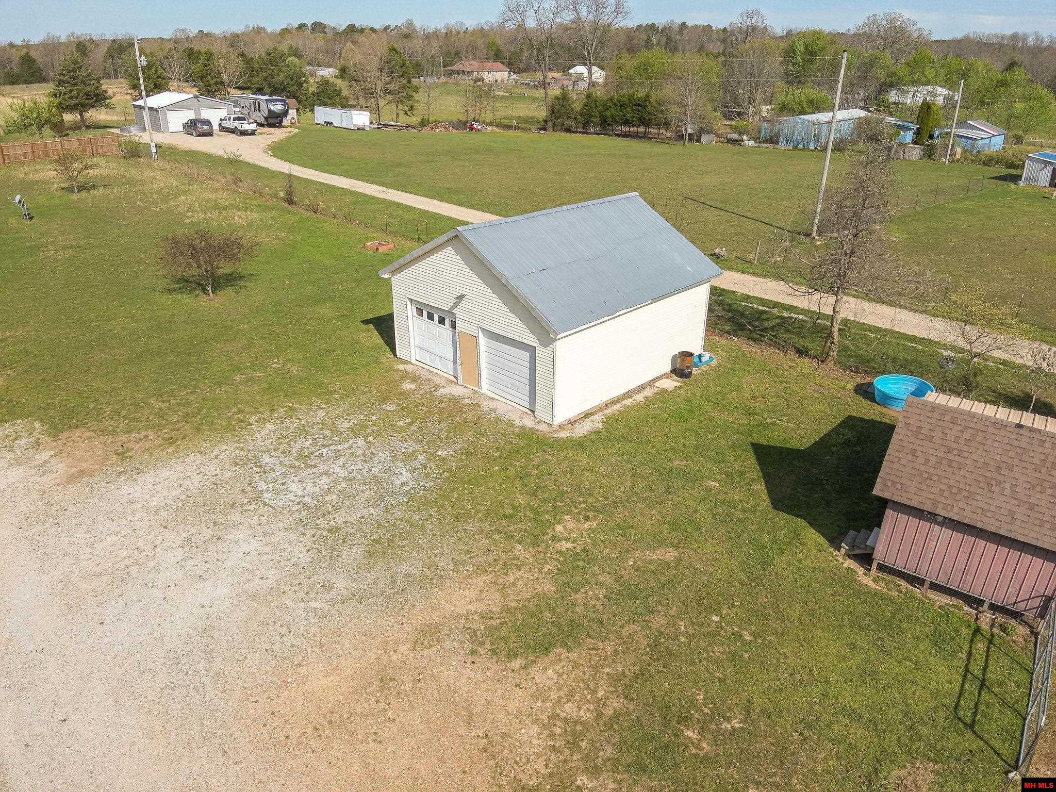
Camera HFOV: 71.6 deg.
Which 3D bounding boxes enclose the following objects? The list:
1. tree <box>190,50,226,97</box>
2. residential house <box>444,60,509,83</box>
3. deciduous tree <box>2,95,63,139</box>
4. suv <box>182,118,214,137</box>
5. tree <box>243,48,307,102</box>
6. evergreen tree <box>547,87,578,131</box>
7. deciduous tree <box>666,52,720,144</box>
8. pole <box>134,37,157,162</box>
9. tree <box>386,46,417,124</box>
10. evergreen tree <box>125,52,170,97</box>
[{"bbox_3d":[-64.184,-64.414,146.625,6.200,8.700,6.200,-9,27,-20],"label":"tree"},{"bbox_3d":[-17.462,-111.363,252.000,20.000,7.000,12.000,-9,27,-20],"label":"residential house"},{"bbox_3d":[-53.412,-29.971,78.939,5.200,4.290,5.200,-14,29,-29],"label":"deciduous tree"},{"bbox_3d":[-37.859,-30.874,84.000,1.850,1.740,4.600,-22,33,-39],"label":"suv"},{"bbox_3d":[-48.249,-61.188,139.201,11.800,9.300,10.500,1,25,0],"label":"tree"},{"bbox_3d":[4.567,-37.942,96.851,4.086,5.397,4.086,1,25,0],"label":"evergreen tree"},{"bbox_3d":[19.352,-34.938,86.347,6.681,10.111,6.681,1,25,0],"label":"deciduous tree"},{"bbox_3d":[-33.922,-26.425,65.236,0.900,10.300,0.600,1,25,0],"label":"pole"},{"bbox_3d":[-18.657,-45.920,107.868,4.600,10.350,4.600,-3,25,-9],"label":"tree"},{"bbox_3d":[-63.941,-53.423,123.290,7.606,8.033,7.225,1,25,0],"label":"evergreen tree"}]

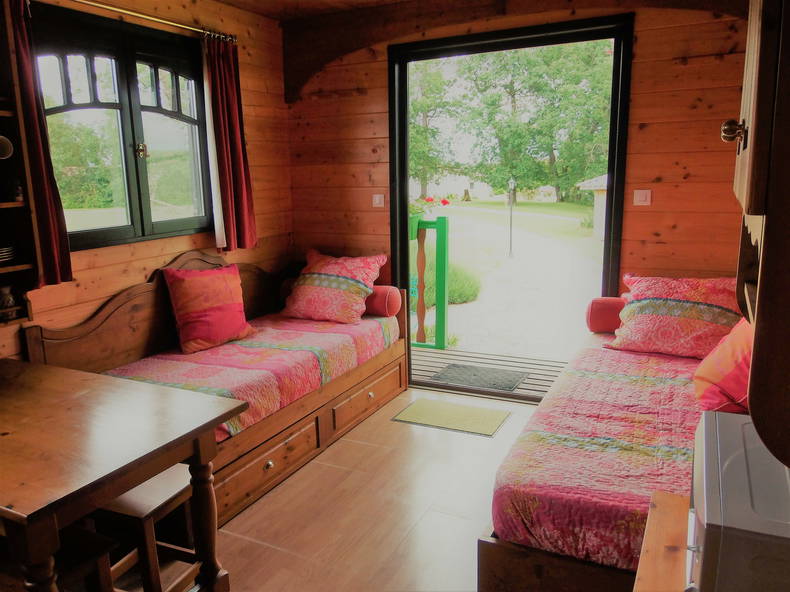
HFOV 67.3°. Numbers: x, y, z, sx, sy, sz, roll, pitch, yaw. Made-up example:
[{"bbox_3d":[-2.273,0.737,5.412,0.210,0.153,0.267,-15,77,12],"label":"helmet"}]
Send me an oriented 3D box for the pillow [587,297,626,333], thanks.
[{"bbox_3d":[1.368,0.124,3.125,0.680,0.195,0.195,5,13,27],"label":"pillow"}]

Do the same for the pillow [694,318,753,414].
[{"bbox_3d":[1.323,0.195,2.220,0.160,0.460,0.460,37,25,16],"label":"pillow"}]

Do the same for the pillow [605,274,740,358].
[{"bbox_3d":[1.389,0.089,2.940,0.580,0.500,0.170,5,-30,27],"label":"pillow"}]

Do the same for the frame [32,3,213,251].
[{"bbox_3d":[-1.332,-0.822,2.999,0.080,1.080,1.020,5,13,27],"label":"frame"}]

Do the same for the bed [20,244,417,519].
[{"bbox_3d":[-0.770,0.274,3.271,0.910,1.020,1.960,5,13,27],"label":"bed"}]

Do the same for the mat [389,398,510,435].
[{"bbox_3d":[0.344,0.711,3.537,0.600,0.010,0.375,5,13,27],"label":"mat"}]

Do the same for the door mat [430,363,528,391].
[{"bbox_3d":[0.622,0.581,4.302,0.600,0.015,0.380,5,13,27],"label":"door mat"}]

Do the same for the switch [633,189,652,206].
[{"bbox_3d":[1.307,-0.517,3.133,0.080,0.080,0.015,5,13,27],"label":"switch"}]

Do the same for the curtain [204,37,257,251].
[{"bbox_3d":[-0.987,-0.882,3.534,0.100,1.230,0.320,5,13,27],"label":"curtain"}]

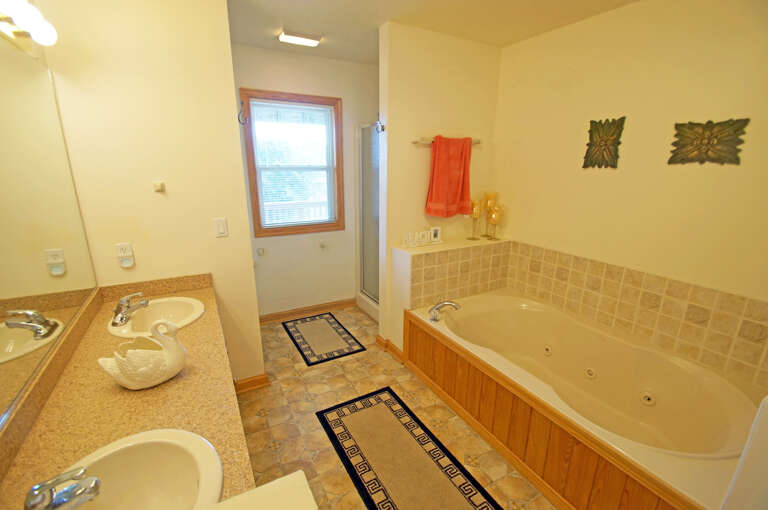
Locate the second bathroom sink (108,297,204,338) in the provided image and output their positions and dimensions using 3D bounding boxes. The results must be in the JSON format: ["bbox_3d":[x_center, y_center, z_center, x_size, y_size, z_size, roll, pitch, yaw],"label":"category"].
[{"bbox_3d":[-1.124,0.373,1.622,0.400,0.160,0.470,-8,18,-30],"label":"second bathroom sink"}]

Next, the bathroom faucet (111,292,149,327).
[{"bbox_3d":[-1.229,0.251,1.552,0.140,0.118,0.155,-8,18,-30],"label":"bathroom faucet"}]

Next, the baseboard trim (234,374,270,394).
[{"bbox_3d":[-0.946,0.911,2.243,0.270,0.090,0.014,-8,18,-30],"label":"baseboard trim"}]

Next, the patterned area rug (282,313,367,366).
[{"bbox_3d":[-0.583,0.748,2.988,0.500,0.012,0.834,-8,18,-30],"label":"patterned area rug"}]

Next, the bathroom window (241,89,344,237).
[{"bbox_3d":[-0.793,-0.813,2.970,0.884,1.236,0.080,-8,18,-30],"label":"bathroom window"}]

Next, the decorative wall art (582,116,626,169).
[{"bbox_3d":[1.476,-0.745,2.150,0.025,0.315,0.227,-8,18,-30],"label":"decorative wall art"}]

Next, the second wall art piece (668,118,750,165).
[{"bbox_3d":[1.741,-0.604,1.727,0.025,0.227,0.305,-8,18,-30],"label":"second wall art piece"}]

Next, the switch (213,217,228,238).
[{"bbox_3d":[-0.977,-0.163,1.917,0.072,0.118,0.009,-8,18,-30],"label":"switch"}]

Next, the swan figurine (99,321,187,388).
[{"bbox_3d":[-0.854,0.343,1.133,0.255,0.200,0.140,-8,18,-30],"label":"swan figurine"}]

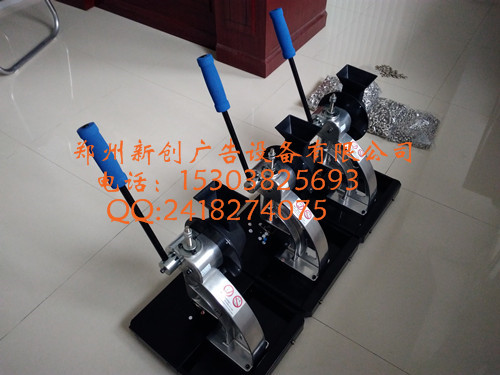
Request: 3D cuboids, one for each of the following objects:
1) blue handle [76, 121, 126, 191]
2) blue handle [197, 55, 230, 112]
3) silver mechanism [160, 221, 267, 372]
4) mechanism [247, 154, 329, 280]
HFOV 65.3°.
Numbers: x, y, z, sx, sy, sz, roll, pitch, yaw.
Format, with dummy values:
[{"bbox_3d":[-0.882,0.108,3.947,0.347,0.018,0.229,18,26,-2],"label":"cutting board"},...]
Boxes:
[{"bbox_3d":[-0.256,-0.054,0.686,0.032,0.120,0.032,10,43,39],"label":"blue handle"},{"bbox_3d":[-0.074,-0.218,0.829,0.033,0.123,0.033,11,45,37],"label":"blue handle"},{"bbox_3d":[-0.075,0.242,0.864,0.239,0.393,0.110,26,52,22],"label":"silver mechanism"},{"bbox_3d":[0.109,0.063,1.029,0.261,0.333,0.111,27,52,22],"label":"mechanism"}]

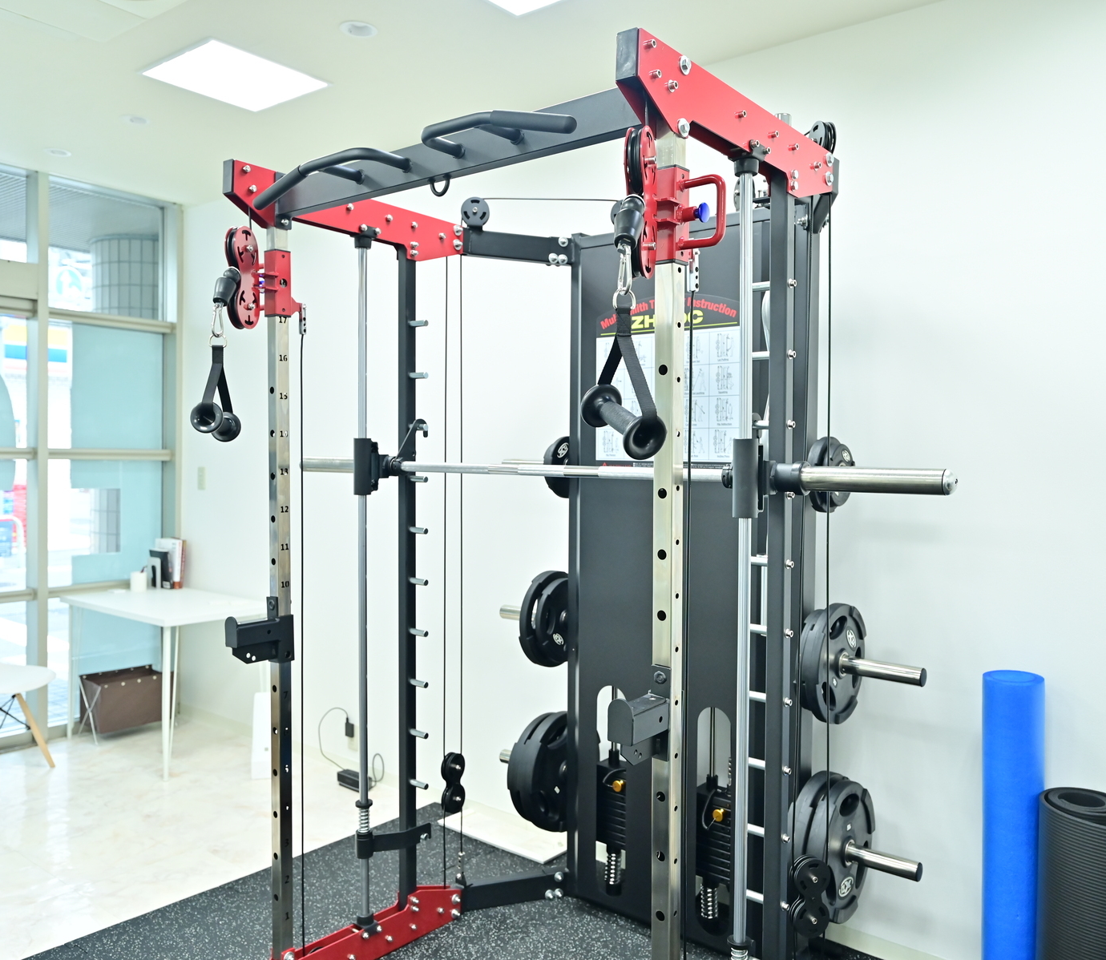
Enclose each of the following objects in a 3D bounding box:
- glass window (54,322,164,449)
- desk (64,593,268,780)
[{"bbox_3d":[-2.377,-0.496,5.161,0.050,0.665,0.610,2,2,38],"label":"glass window"},{"bbox_3d":[-1.953,0.970,4.845,0.998,0.721,0.589,2,2,38],"label":"desk"}]

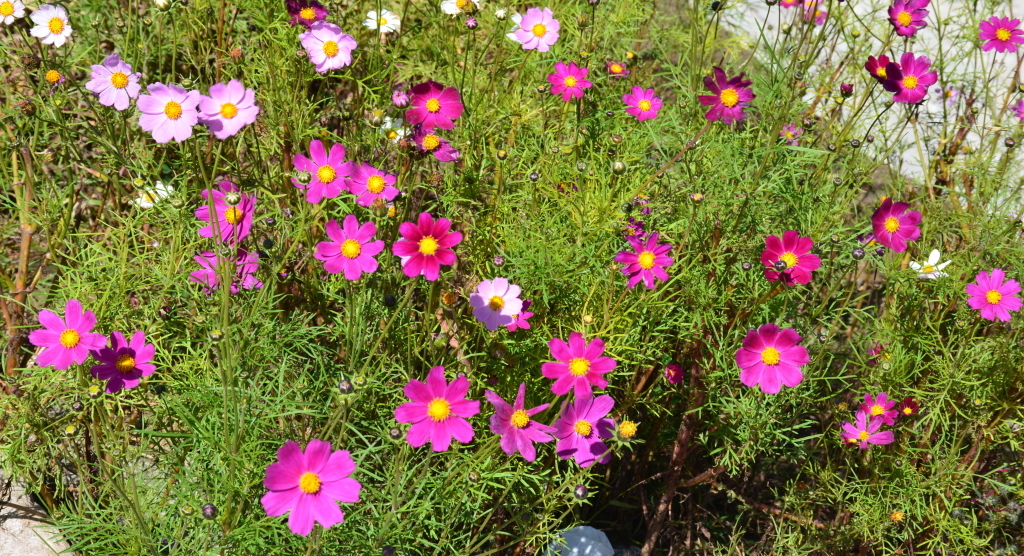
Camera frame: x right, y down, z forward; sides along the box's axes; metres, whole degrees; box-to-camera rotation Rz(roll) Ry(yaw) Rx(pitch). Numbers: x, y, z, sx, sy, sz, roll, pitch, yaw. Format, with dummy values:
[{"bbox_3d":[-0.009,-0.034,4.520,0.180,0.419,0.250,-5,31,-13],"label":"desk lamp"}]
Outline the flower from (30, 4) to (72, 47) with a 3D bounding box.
[{"bbox_3d":[-0.634,-0.348,3.050,0.058,0.059,0.020,1,-5,3],"label":"flower"}]

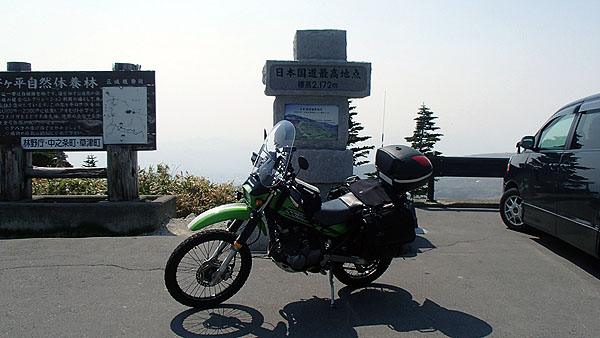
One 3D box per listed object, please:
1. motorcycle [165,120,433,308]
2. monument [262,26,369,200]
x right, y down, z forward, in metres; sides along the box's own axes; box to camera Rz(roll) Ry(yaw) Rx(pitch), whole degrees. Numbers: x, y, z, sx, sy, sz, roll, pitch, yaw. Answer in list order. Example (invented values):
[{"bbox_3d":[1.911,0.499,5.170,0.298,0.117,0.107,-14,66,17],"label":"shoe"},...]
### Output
[{"bbox_3d":[0.034,0.377,3.649,2.180,1.470,0.860,-1,10,-22],"label":"motorcycle"},{"bbox_3d":[0.231,-0.613,7.134,1.620,3.030,0.680,0,3,-7],"label":"monument"}]

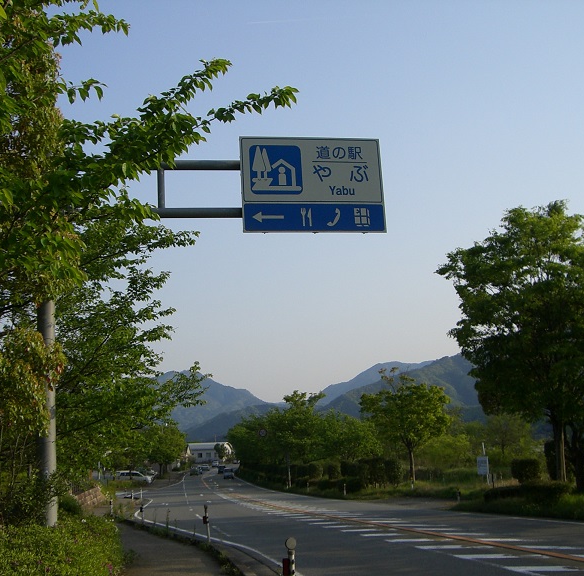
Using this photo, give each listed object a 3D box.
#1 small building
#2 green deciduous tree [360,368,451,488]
[{"bbox_3d":[-22.565,45.326,230.598,10.500,5.780,8.500,-6,-13,18],"label":"small building"},{"bbox_3d":[7.102,8.739,52.756,5.500,7.300,5.300,-2,-12,0],"label":"green deciduous tree"}]

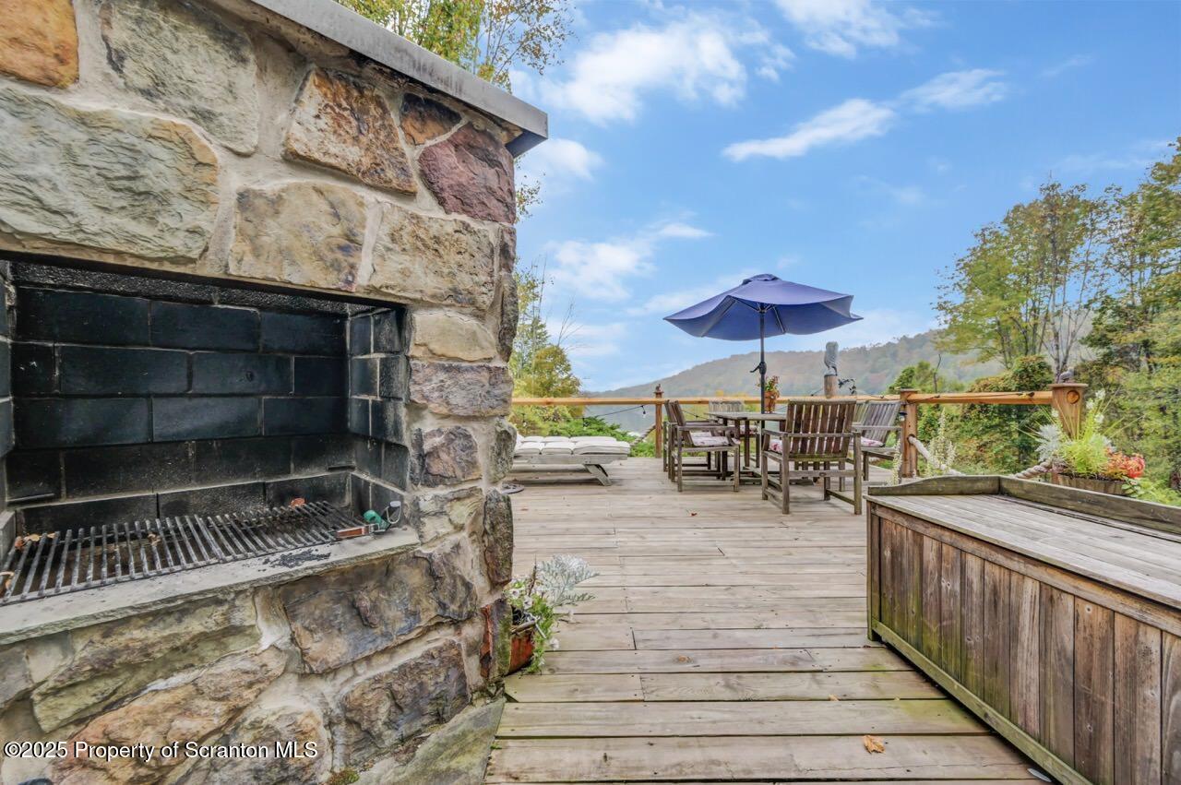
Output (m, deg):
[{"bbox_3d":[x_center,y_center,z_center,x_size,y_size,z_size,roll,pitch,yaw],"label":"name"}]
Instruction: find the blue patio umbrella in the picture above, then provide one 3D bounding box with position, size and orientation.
[{"bbox_3d":[2.030,-0.200,5.400,2.450,2.400,2.500,0,-1,0],"label":"blue patio umbrella"}]

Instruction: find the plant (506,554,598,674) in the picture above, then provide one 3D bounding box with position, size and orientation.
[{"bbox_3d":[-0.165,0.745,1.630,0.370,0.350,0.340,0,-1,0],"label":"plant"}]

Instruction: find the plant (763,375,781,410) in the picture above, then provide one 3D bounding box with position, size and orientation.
[{"bbox_3d":[2.190,0.020,5.580,0.250,0.450,0.250,0,-1,0],"label":"plant"}]

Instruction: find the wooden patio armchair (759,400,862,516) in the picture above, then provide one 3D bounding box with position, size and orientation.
[{"bbox_3d":[1.850,0.508,3.880,0.630,0.910,0.660,0,-1,2],"label":"wooden patio armchair"}]

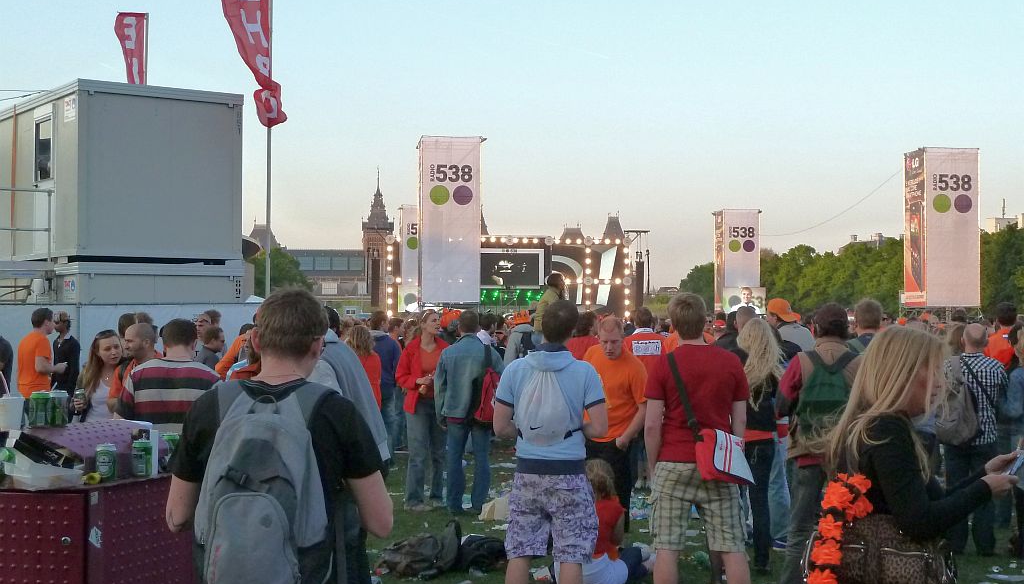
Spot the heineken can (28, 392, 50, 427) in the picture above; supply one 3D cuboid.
[{"bbox_3d":[-1.550,0.386,4.660,0.066,0.116,0.066,0,-1,-17],"label":"heineken can"}]

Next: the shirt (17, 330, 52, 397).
[{"bbox_3d":[-4.607,0.700,13.700,0.280,0.660,0.460,1,-1,-45],"label":"shirt"}]

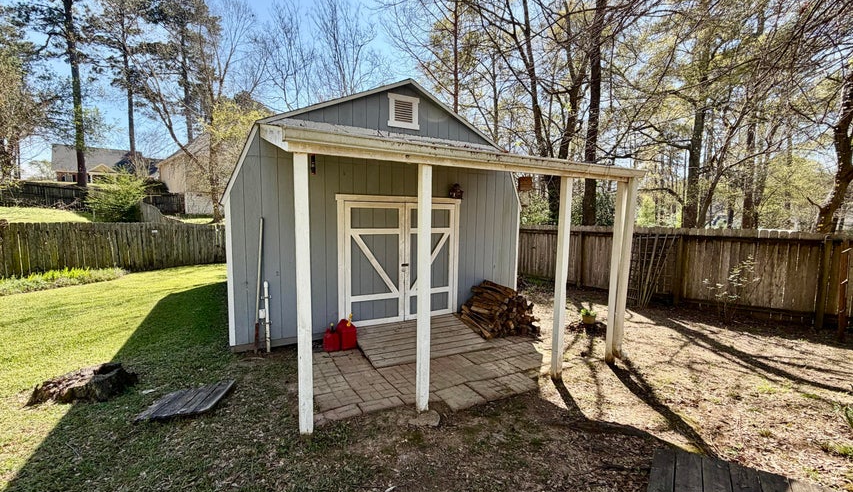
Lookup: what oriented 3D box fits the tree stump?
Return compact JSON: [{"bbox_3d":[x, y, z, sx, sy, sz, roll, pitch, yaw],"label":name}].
[{"bbox_3d":[-3.353,1.343,3.443,0.640,0.230,0.530,-2,6,-25],"label":"tree stump"}]

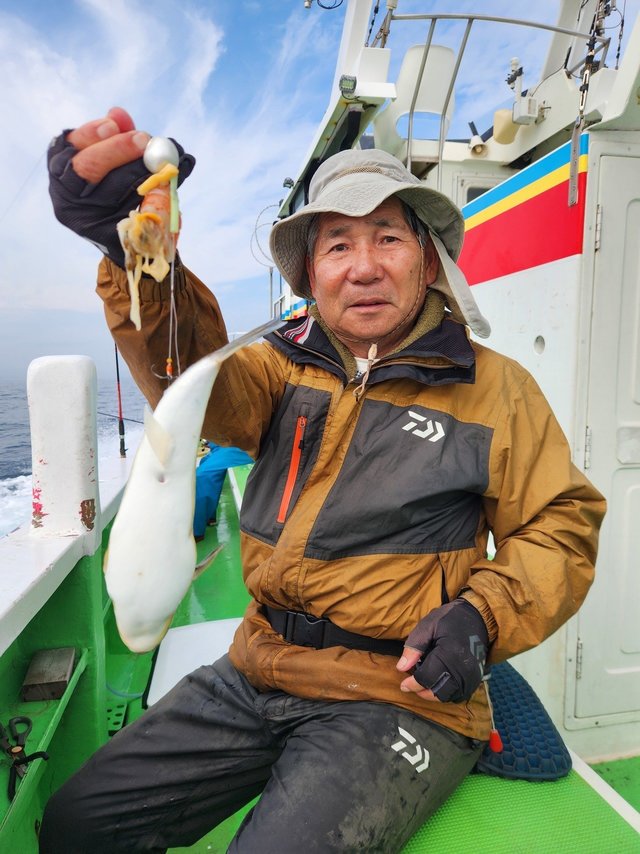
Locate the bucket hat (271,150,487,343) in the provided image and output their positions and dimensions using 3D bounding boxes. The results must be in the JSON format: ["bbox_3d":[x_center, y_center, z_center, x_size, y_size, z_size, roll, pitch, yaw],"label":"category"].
[{"bbox_3d":[0.078,-0.266,0.805,0.300,0.250,0.310,-4,5,16],"label":"bucket hat"}]

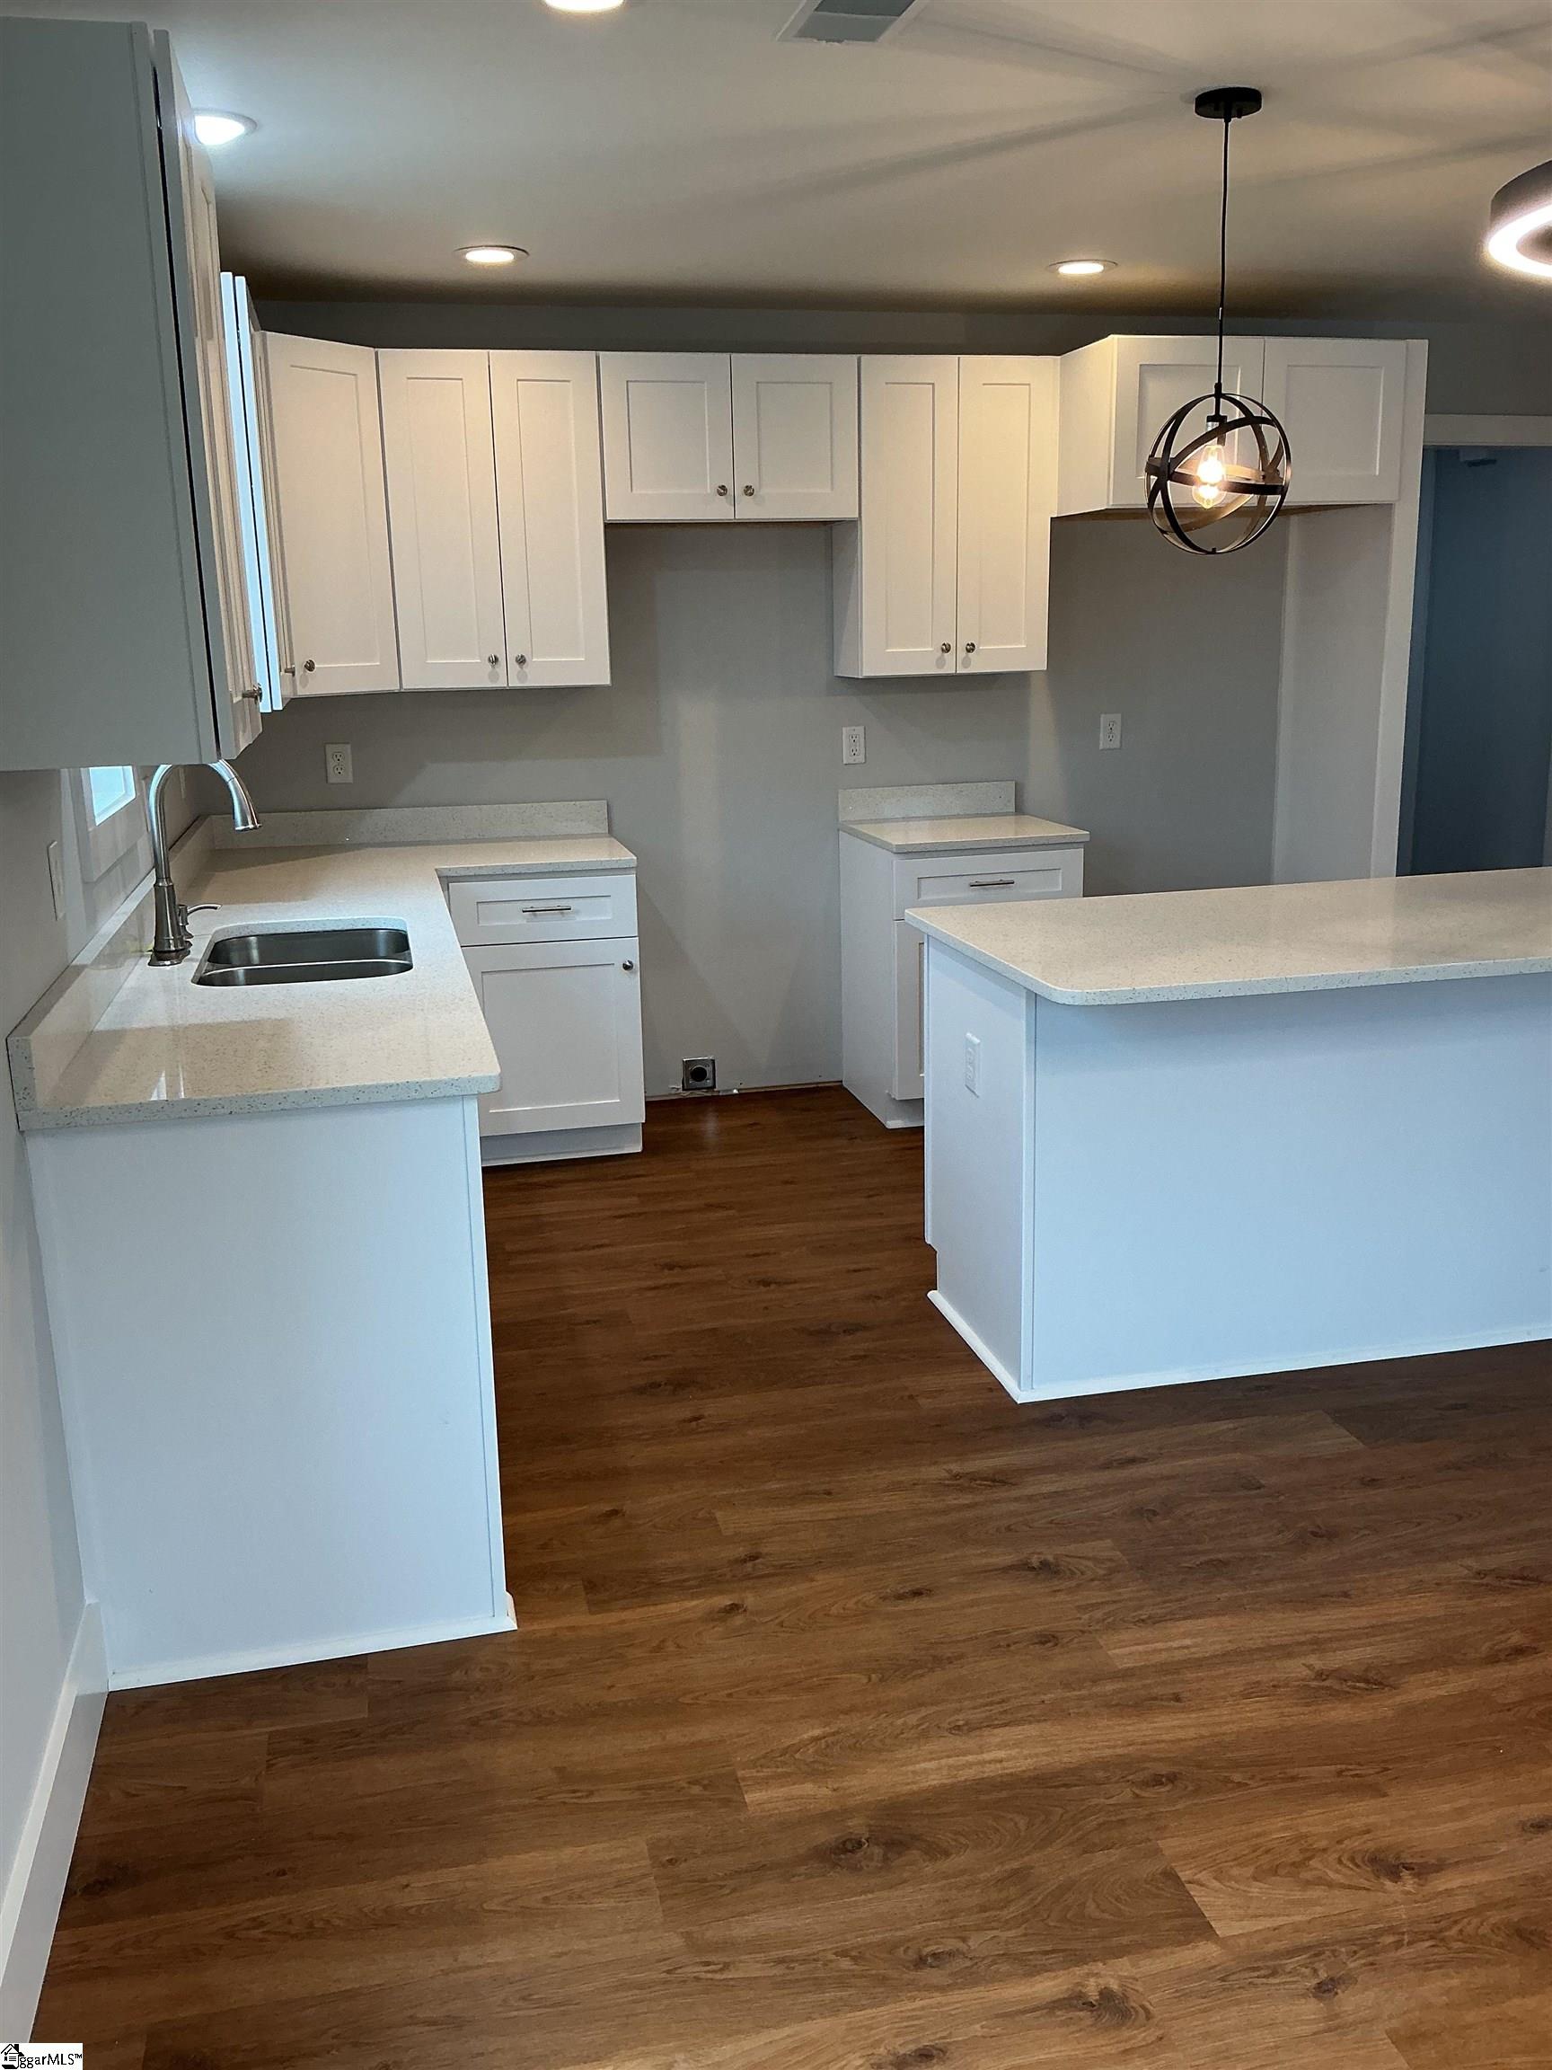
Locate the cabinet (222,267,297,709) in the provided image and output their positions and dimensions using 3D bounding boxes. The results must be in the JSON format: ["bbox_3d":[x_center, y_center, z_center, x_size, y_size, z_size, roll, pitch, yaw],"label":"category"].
[{"bbox_3d":[-1.371,-1.266,4.178,0.324,0.922,0.710,-4,14,-12],"label":"cabinet"}]

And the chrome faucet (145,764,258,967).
[{"bbox_3d":[-1.164,-0.369,3.527,0.238,0.412,0.180,-4,14,-12],"label":"chrome faucet"}]

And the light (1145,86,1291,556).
[{"bbox_3d":[0.839,-1.326,3.271,0.280,0.812,0.280,-4,14,-12],"label":"light"}]

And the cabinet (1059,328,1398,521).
[{"bbox_3d":[1.312,-1.835,5.313,0.921,0.454,0.711,-4,14,-12],"label":"cabinet"}]

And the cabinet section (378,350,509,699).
[{"bbox_3d":[-0.977,-1.484,5.071,0.306,0.921,0.324,-4,14,-13],"label":"cabinet section"}]

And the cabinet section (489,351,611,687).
[{"bbox_3d":[-0.681,-1.507,5.138,0.304,0.921,0.324,-4,14,-13],"label":"cabinet section"}]

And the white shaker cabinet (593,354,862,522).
[{"bbox_3d":[-0.162,-1.771,5.194,0.765,0.458,0.324,-4,14,-12],"label":"white shaker cabinet"}]

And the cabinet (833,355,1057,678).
[{"bbox_3d":[0.517,-1.596,5.394,0.617,0.922,0.324,-4,14,-12],"label":"cabinet"}]

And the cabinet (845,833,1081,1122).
[{"bbox_3d":[0.591,-0.217,5.565,0.625,0.895,0.635,-4,14,-12],"label":"cabinet"}]

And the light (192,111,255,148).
[{"bbox_3d":[-1.056,-1.676,3.226,0.185,0.030,0.185,-4,14,-12],"label":"light"}]

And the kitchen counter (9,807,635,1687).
[{"bbox_3d":[-0.779,0.126,4.053,1.220,0.980,3.040,-4,14,-12],"label":"kitchen counter"}]

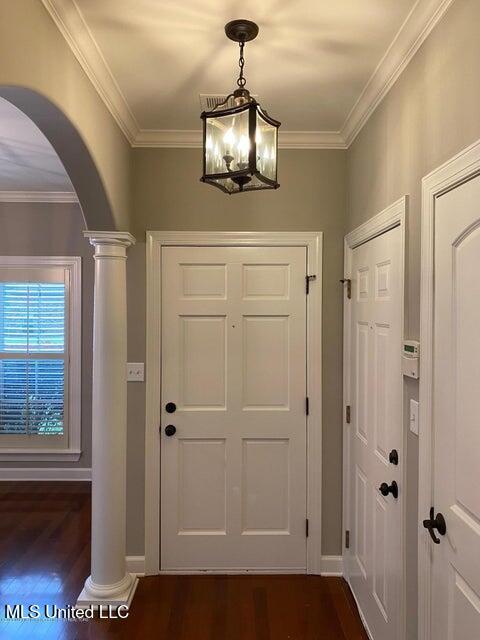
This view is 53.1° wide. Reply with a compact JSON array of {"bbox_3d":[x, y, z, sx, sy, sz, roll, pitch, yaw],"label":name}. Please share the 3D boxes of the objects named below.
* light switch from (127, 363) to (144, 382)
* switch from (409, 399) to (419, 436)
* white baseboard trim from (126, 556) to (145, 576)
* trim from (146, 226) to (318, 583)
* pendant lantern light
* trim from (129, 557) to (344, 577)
[{"bbox_3d":[-0.655,0.329,3.000,0.116,0.116,0.014,0,1,-1],"label":"light switch"},{"bbox_3d":[0.674,0.374,1.858,0.014,0.122,0.079,0,1,-1],"label":"switch"},{"bbox_3d":[-0.660,1.551,3.018,0.130,0.126,0.022,0,1,-1],"label":"white baseboard trim"},{"bbox_3d":[-0.037,0.530,3.008,1.108,2.165,0.050,0,1,-1],"label":"trim"},{"bbox_3d":[0.007,-0.827,1.857,0.225,0.615,0.225,1,1,29],"label":"pendant lantern light"},{"bbox_3d":[-0.022,1.552,3.027,1.360,0.126,0.022,0,1,-1],"label":"trim"}]

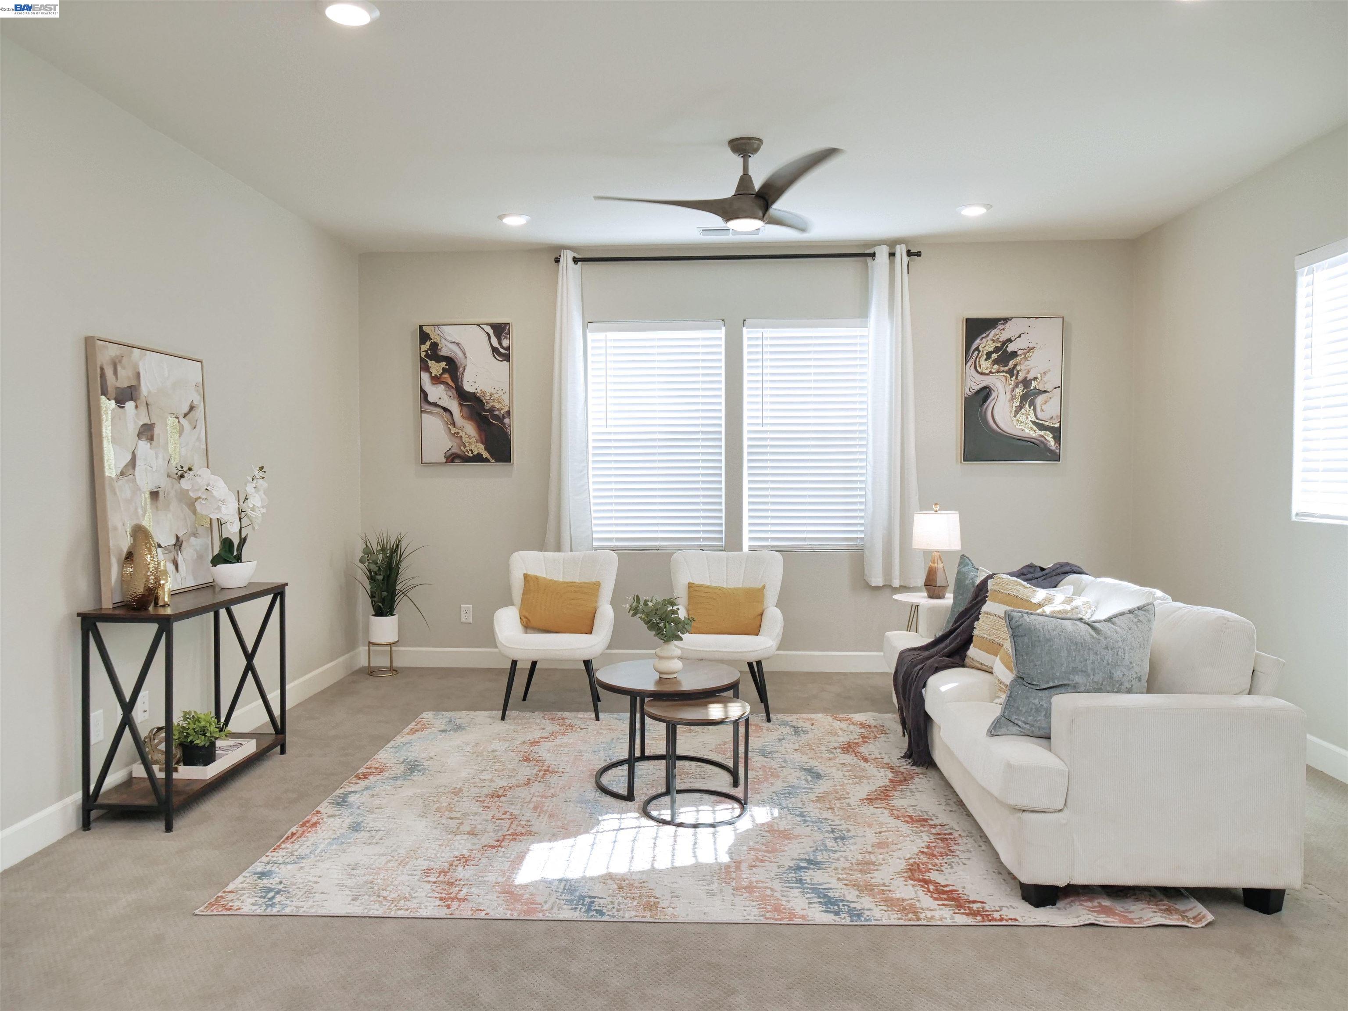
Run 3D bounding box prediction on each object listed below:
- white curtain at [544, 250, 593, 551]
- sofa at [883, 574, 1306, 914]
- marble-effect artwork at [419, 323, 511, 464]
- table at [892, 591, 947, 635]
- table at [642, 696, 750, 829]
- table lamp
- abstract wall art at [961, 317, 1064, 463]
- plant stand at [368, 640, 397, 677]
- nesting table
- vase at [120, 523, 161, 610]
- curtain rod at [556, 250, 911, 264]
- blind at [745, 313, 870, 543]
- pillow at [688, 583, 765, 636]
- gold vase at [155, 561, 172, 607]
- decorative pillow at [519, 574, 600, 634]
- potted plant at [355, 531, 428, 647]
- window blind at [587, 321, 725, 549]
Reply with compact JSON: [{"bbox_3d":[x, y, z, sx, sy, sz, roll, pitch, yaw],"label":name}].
[{"bbox_3d":[-0.683,-0.555,6.007,0.335,2.150,0.120,0,2,3],"label":"white curtain"},{"bbox_3d":[1.526,0.736,3.923,0.924,0.883,2.274,0,2,3],"label":"sofa"},{"bbox_3d":[-1.351,-0.728,6.102,0.602,0.917,0.040,0,2,3],"label":"marble-effect artwork"},{"bbox_3d":[1.503,0.821,5.371,0.480,0.570,0.480,0,2,3],"label":"table"},{"bbox_3d":[0.082,0.981,3.635,0.420,0.395,0.420,0,2,0],"label":"table"},{"bbox_3d":[1.533,0.272,5.481,0.284,0.553,0.284,0,2,3],"label":"table lamp"},{"bbox_3d":[2.150,-0.729,5.935,0.619,0.923,0.040,0,2,3],"label":"abstract wall art"},{"bbox_3d":[-1.878,0.980,6.060,0.197,0.215,0.197,0,2,3],"label":"plant stand"},{"bbox_3d":[-0.021,0.949,4.035,0.624,0.457,0.624,0,2,3],"label":"nesting table"},{"bbox_3d":[-1.982,0.223,3.485,0.145,0.310,0.130,0,2,3],"label":"vase"},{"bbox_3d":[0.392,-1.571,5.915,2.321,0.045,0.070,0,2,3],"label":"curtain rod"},{"bbox_3d":[0.915,-0.462,6.117,0.914,1.497,0.071,0,2,3],"label":"blind"},{"bbox_3d":[0.289,0.576,5.175,0.436,0.294,0.132,0,-13,3],"label":"pillow"},{"bbox_3d":[-2.026,0.311,3.707,0.065,0.173,0.065,0,2,3],"label":"gold vase"},{"bbox_3d":[-0.617,0.534,5.110,0.440,0.290,0.130,6,-14,2],"label":"decorative pillow"},{"bbox_3d":[-1.839,0.531,6.046,0.467,0.741,0.406,0,2,3],"label":"potted plant"},{"bbox_3d":[-0.114,-0.456,6.165,0.903,1.497,0.071,0,2,3],"label":"window blind"}]

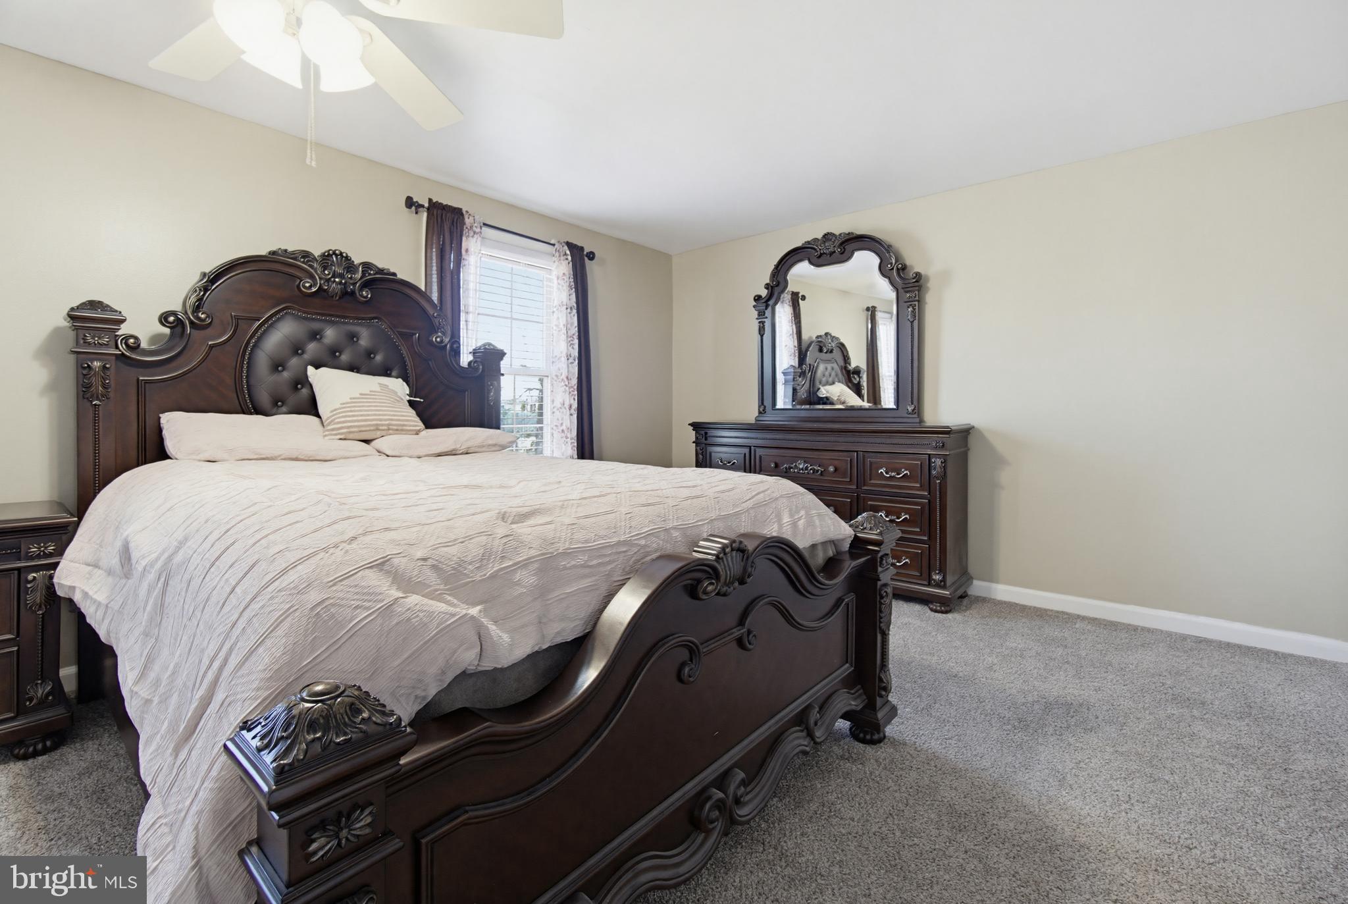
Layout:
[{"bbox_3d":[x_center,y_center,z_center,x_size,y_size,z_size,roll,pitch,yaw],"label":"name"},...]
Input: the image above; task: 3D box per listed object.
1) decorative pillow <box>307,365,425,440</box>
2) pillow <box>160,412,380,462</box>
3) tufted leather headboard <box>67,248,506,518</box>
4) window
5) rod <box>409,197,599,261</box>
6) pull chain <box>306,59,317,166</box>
[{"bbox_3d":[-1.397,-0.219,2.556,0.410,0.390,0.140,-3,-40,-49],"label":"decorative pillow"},{"bbox_3d":[-1.659,-0.069,2.340,0.430,0.190,0.670,2,3,40],"label":"pillow"},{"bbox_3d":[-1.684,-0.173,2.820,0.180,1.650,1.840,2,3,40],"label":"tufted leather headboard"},{"bbox_3d":[-1.154,-0.557,3.629,0.100,1.550,0.900,2,3,40],"label":"window"},{"bbox_3d":[-1.044,-1.396,3.605,0.100,0.075,1.370,2,3,40],"label":"rod"},{"bbox_3d":[-0.915,-0.866,1.420,0.022,0.290,0.028,2,3,40],"label":"pull chain"}]

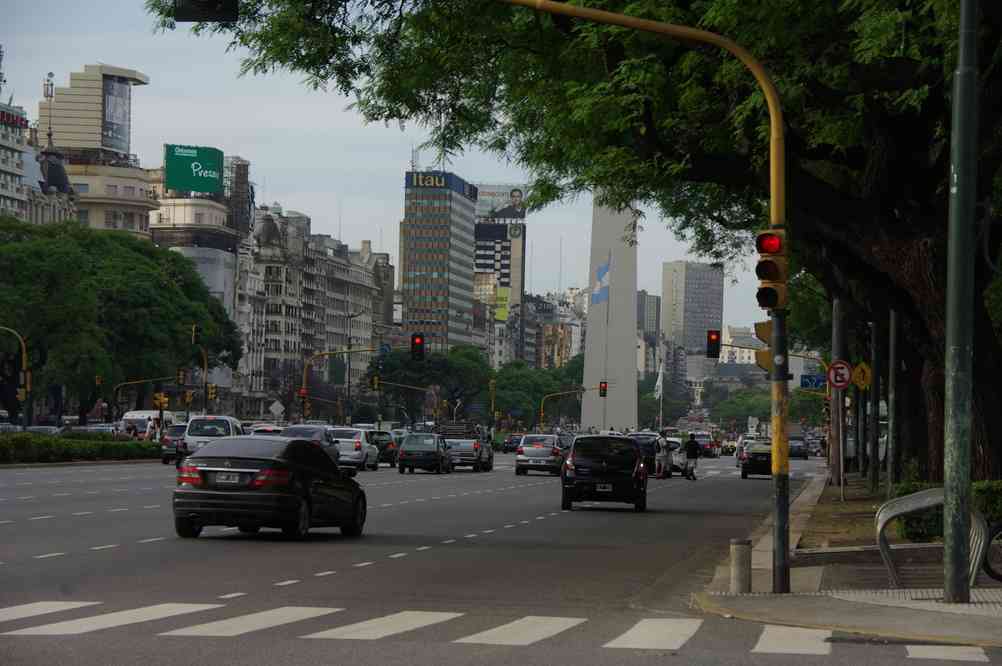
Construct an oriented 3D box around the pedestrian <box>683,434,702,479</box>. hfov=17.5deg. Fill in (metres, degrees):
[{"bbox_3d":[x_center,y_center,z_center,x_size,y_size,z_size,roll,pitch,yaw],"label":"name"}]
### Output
[{"bbox_3d":[6.752,4.394,115.000,0.520,1.650,0.380,1,-2,-18],"label":"pedestrian"}]

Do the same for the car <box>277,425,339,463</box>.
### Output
[{"bbox_3d":[-6.690,4.058,113.661,1.750,1.600,4.300,1,-2,6],"label":"car"}]

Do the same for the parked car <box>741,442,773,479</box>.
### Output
[{"bbox_3d":[9.775,4.705,121.000,1.670,1.440,4.200,1,-2,6],"label":"parked car"}]

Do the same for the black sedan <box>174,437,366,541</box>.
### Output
[{"bbox_3d":[-3.336,2.279,47.900,1.770,1.420,4.580,0,-2,14],"label":"black sedan"}]

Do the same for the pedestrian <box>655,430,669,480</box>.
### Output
[{"bbox_3d":[5.723,4.368,116.000,0.420,1.720,0.500,2,-2,-25],"label":"pedestrian"}]

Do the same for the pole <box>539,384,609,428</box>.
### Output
[{"bbox_3d":[6.846,7.777,303.000,6.300,6.200,0.500,1,-2,6],"label":"pole"}]

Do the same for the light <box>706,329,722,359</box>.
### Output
[{"bbox_3d":[9.573,0.530,146.000,0.520,1.150,0.360,1,-2,6],"label":"light"}]

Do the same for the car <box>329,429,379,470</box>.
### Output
[{"bbox_3d":[-5.751,4.434,123.500,1.700,1.550,4.150,1,-2,6],"label":"car"}]

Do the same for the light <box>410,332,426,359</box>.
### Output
[{"bbox_3d":[-4.235,0.734,167.000,0.620,1.350,0.400,1,-2,6],"label":"light"}]

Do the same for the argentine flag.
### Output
[{"bbox_3d":[10.605,-5.780,345.000,2.300,5.400,0.800,1,-2,0],"label":"argentine flag"}]

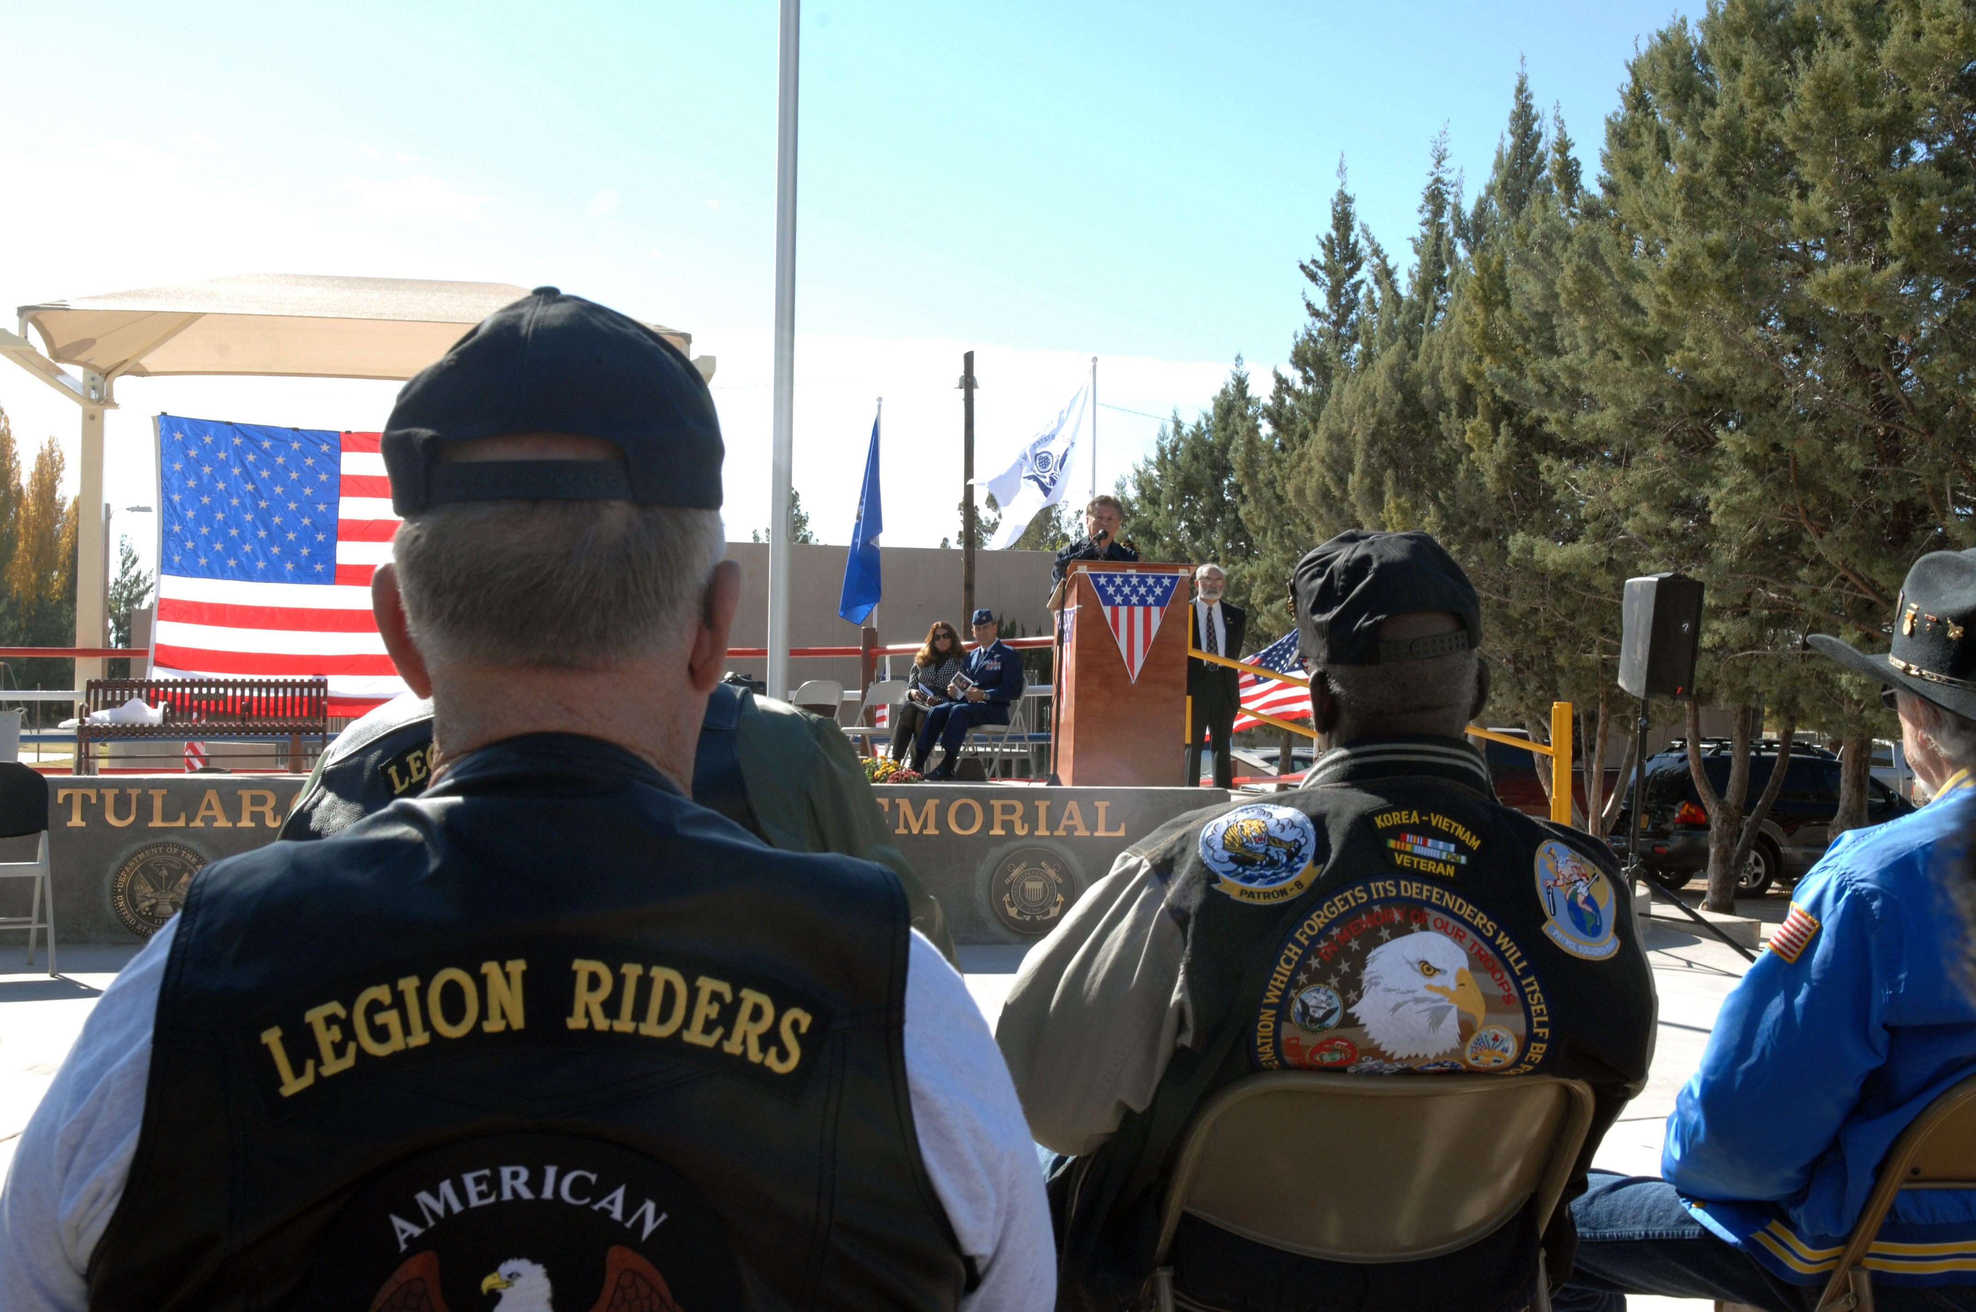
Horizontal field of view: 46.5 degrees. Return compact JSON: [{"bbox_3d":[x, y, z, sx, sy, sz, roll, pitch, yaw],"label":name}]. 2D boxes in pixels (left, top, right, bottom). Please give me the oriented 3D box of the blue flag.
[{"bbox_3d":[-1.041,-1.122,18.700,0.370,1.740,0.320,1,-2,6],"label":"blue flag"}]

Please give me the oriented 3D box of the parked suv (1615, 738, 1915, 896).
[{"bbox_3d":[9.683,1.945,27.317,4.500,1.720,1.840,2,-2,-19],"label":"parked suv"}]

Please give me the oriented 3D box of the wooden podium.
[{"bbox_3d":[0.748,0.107,12.750,0.660,1.240,0.530,1,-2,-12],"label":"wooden podium"}]

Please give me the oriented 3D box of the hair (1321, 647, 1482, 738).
[{"bbox_3d":[0.443,0.037,2.470,0.155,0.100,0.140,1,-2,-12],"label":"hair"}]

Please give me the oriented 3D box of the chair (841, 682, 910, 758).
[{"bbox_3d":[-0.832,0.572,17.600,0.460,0.780,0.480,0,-2,29],"label":"chair"}]

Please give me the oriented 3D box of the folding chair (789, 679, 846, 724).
[{"bbox_3d":[-1.406,0.570,17.700,0.460,0.780,0.480,0,-2,29],"label":"folding chair"}]

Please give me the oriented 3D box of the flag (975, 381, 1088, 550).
[{"bbox_3d":[0.321,-1.386,16.800,0.860,1.220,0.500,1,-2,-6],"label":"flag"}]

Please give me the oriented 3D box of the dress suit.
[{"bbox_3d":[1.424,0.340,14.700,0.500,1.420,0.290,1,-2,6],"label":"dress suit"}]

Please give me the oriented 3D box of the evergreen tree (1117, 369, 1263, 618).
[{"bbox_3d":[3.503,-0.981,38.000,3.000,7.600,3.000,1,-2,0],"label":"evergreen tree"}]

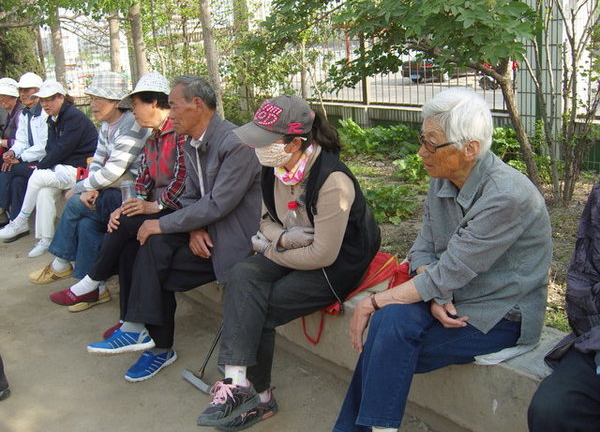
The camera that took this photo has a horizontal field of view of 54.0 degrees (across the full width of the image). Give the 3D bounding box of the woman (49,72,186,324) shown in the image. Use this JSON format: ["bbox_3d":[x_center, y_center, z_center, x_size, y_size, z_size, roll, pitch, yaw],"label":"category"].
[{"bbox_3d":[-0.849,-0.071,2.900,0.758,1.182,0.473,-12,18,-37],"label":"woman"}]

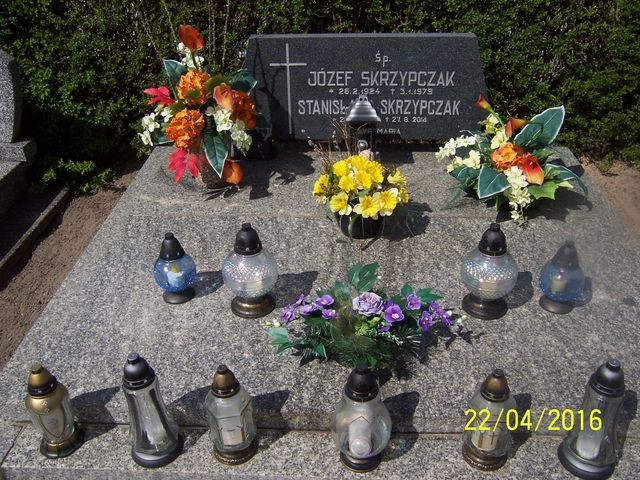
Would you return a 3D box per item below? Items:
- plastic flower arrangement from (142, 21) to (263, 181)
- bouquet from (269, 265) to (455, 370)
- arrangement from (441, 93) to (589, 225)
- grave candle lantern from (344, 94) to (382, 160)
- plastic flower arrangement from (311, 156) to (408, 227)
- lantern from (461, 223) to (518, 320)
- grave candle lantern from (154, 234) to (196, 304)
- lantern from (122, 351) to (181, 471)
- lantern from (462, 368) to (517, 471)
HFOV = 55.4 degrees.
[{"bbox_3d":[-0.425,-0.460,2.127,0.424,0.540,0.353,0,31,3],"label":"plastic flower arrangement"},{"bbox_3d":[0.101,0.166,1.479,0.460,0.177,0.343,0,31,3],"label":"bouquet"},{"bbox_3d":[0.618,-0.280,1.955,0.485,0.359,0.424,0,31,3],"label":"arrangement"},{"bbox_3d":[0.158,-0.378,2.196,0.123,0.295,0.123,0,31,3],"label":"grave candle lantern"},{"bbox_3d":[0.128,-0.145,1.911,0.298,0.253,0.283,0,31,3],"label":"plastic flower arrangement"},{"bbox_3d":[0.433,0.068,1.551,0.141,0.252,0.141,0,31,3],"label":"lantern"},{"bbox_3d":[-0.393,0.067,1.647,0.109,0.200,0.109,0,31,3],"label":"grave candle lantern"},{"bbox_3d":[-0.358,0.336,1.258,0.109,0.270,0.109,0,31,3],"label":"lantern"},{"bbox_3d":[0.348,0.349,1.231,0.096,0.236,0.096,0,31,3],"label":"lantern"}]

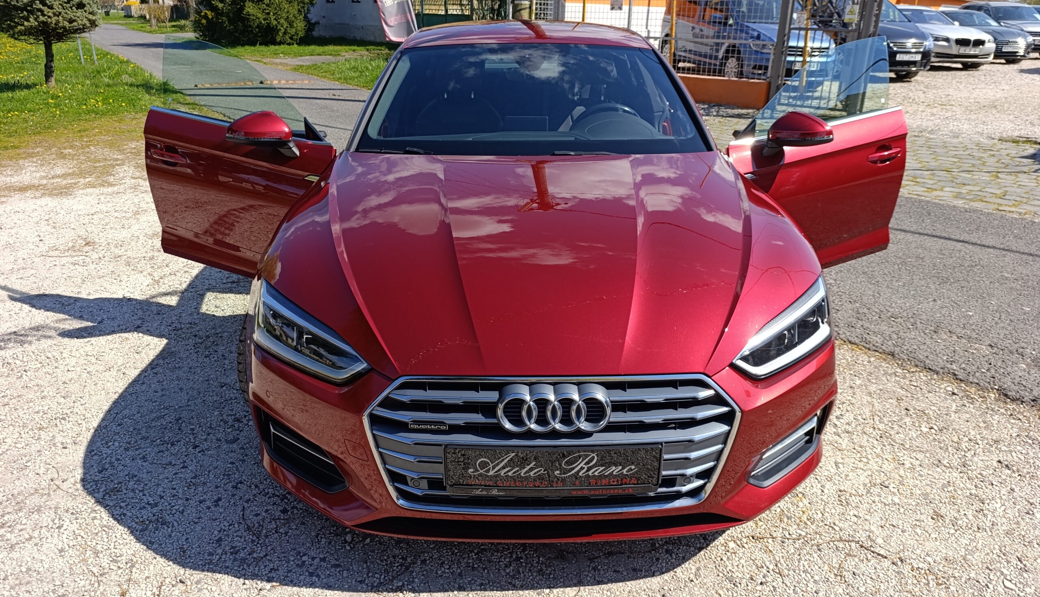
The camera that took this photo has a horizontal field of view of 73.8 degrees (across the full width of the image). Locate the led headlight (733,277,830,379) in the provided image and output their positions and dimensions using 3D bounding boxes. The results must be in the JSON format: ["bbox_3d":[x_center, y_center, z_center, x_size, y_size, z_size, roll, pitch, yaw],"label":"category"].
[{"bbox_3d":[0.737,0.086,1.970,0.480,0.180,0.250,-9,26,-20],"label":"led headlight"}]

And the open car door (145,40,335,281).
[{"bbox_3d":[-1.359,-0.651,3.355,1.390,1.120,0.360,15,28,30],"label":"open car door"}]

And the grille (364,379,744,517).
[{"bbox_3d":[0.083,0.370,1.724,0.945,0.390,0.150,0,20,-1],"label":"grille"}]

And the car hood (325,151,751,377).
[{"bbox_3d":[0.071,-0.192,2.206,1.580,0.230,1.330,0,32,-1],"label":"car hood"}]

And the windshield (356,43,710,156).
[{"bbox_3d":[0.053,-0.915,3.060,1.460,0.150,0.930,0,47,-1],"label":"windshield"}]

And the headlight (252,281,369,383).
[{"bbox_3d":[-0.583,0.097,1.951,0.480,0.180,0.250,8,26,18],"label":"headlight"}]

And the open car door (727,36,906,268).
[{"bbox_3d":[1.441,-0.650,3.341,1.360,1.120,0.360,-15,28,-30],"label":"open car door"}]

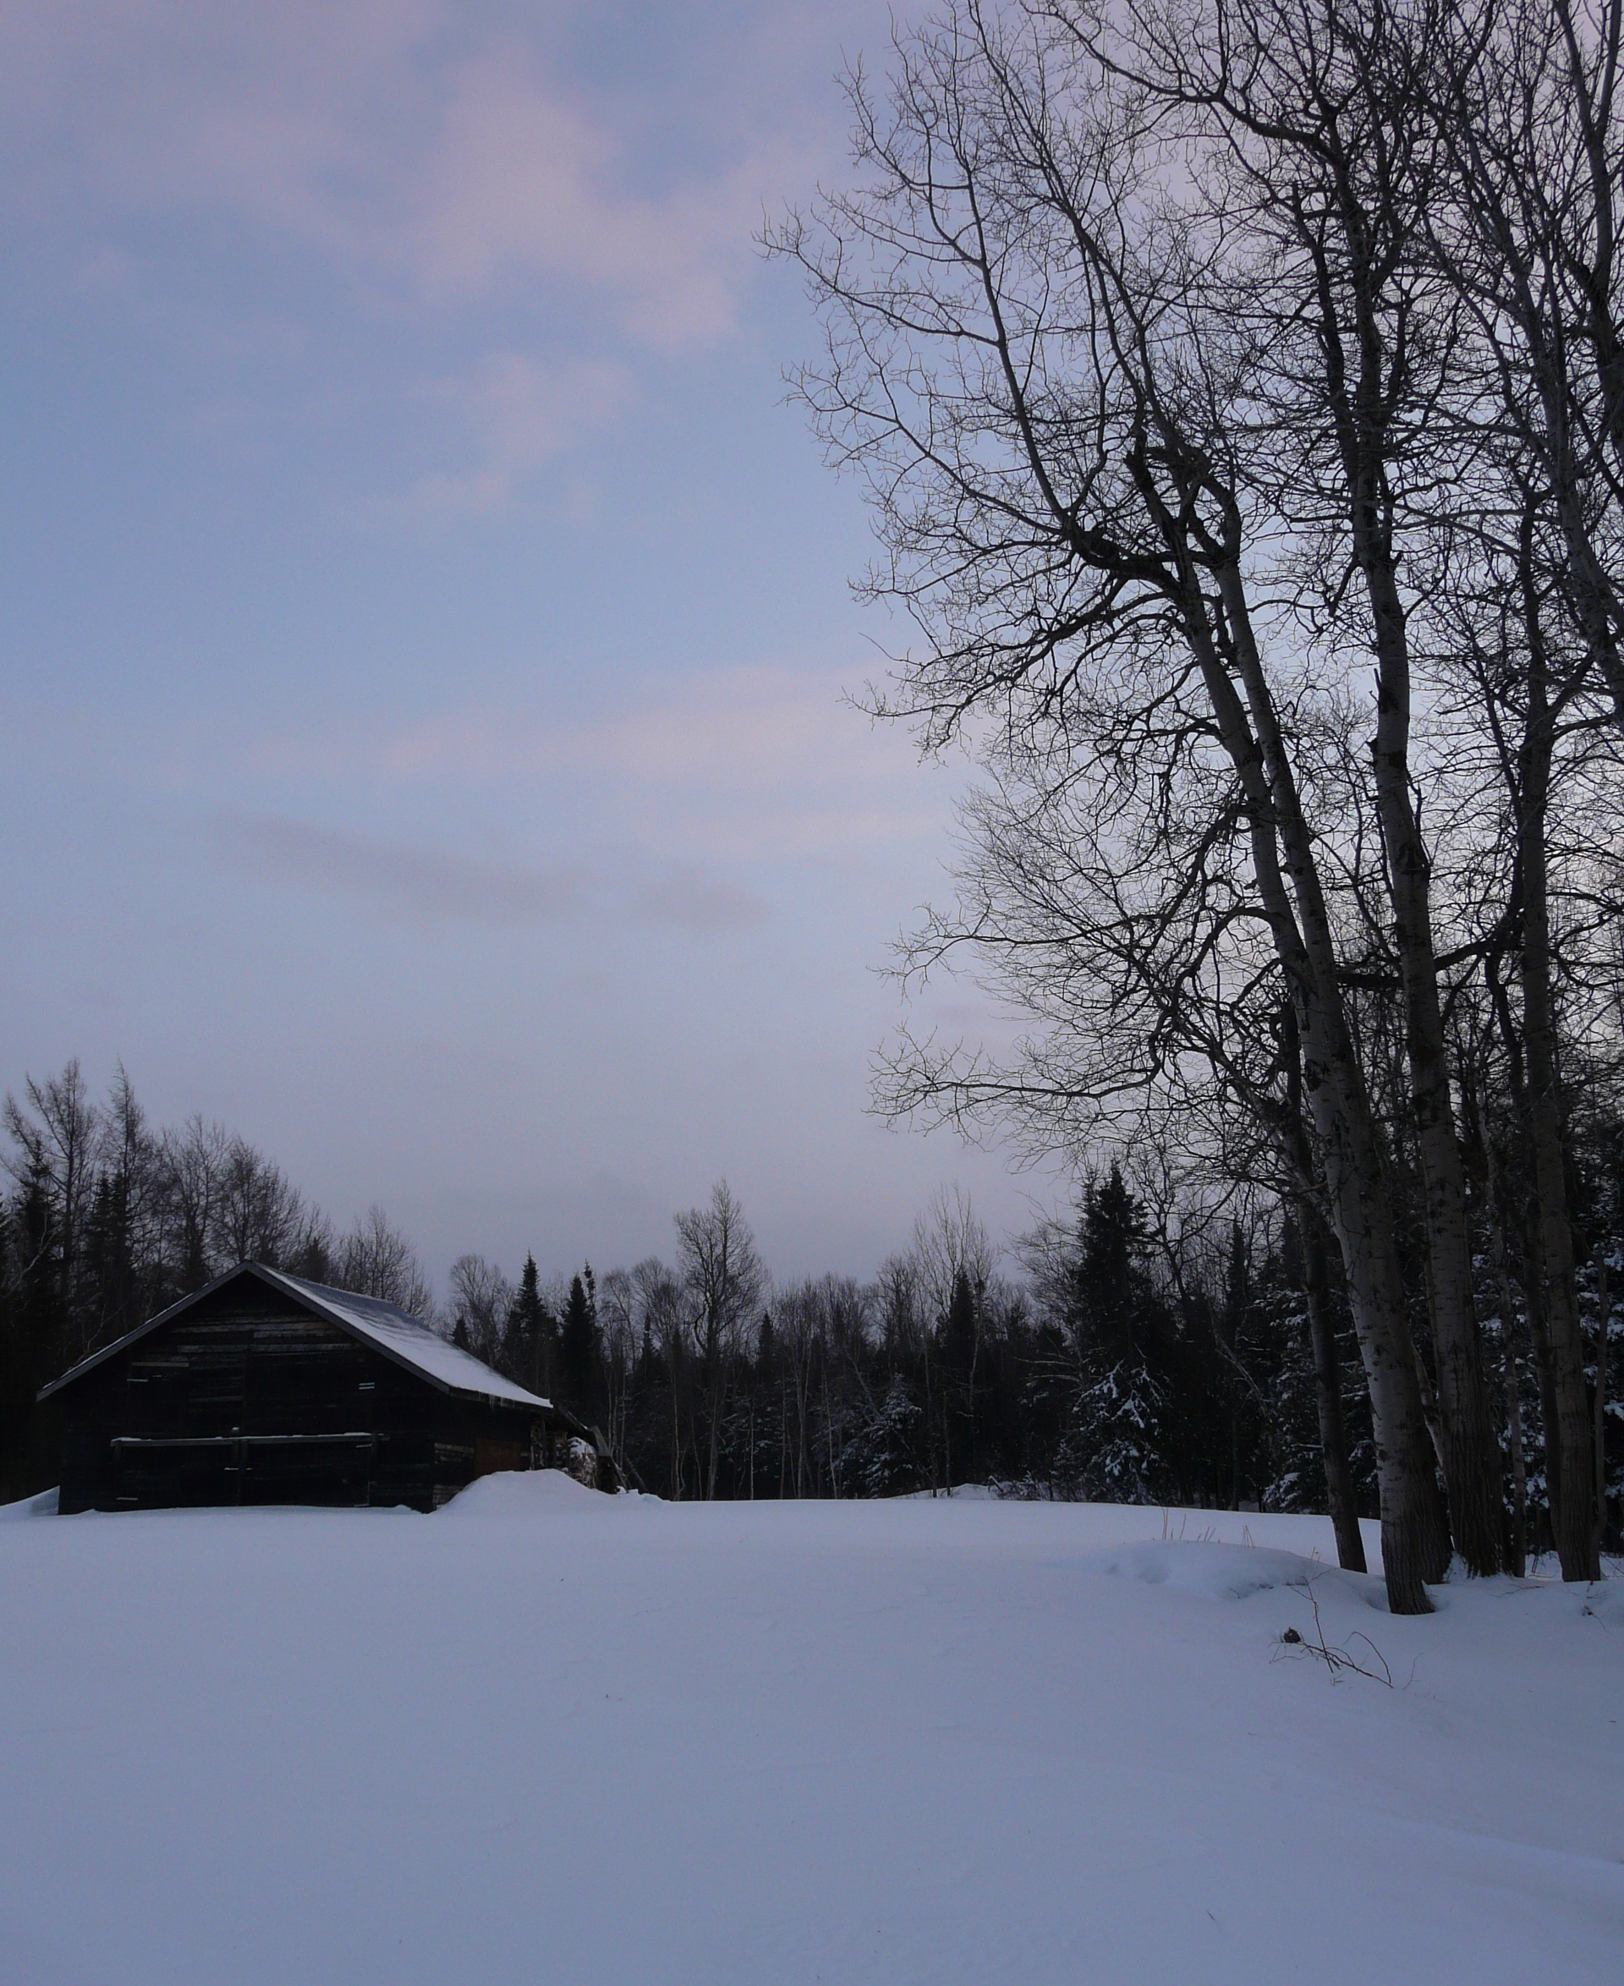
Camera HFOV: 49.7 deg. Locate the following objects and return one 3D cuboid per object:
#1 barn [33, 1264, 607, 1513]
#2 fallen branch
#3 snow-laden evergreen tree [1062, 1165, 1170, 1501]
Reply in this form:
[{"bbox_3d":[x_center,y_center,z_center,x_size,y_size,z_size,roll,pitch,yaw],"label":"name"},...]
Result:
[{"bbox_3d":[-10.653,9.108,39.342,9.121,5.085,9.487,-2,-16,4],"label":"barn"},{"bbox_3d":[2.907,3.537,9.600,0.720,0.420,0.600,-1,-16,0],"label":"fallen branch"},{"bbox_3d":[7.541,8.592,43.500,2.900,8.500,2.900,-1,-16,0],"label":"snow-laden evergreen tree"}]

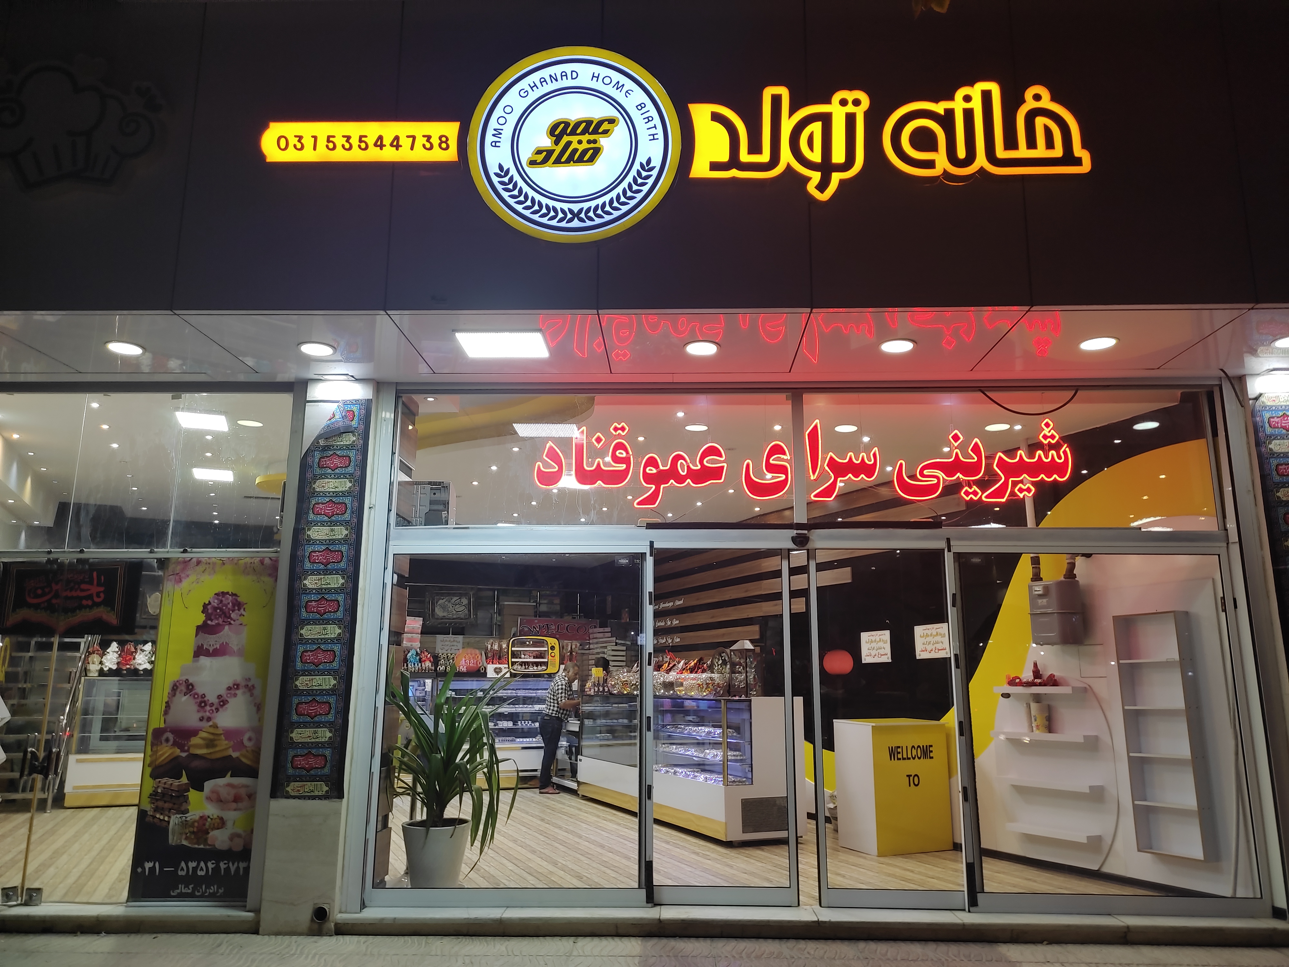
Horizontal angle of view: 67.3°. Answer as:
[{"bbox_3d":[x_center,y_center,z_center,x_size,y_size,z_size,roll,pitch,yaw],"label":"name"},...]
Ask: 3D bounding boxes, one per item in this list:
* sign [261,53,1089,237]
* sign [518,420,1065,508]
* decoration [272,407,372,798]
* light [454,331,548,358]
[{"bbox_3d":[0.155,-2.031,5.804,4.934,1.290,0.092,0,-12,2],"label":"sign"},{"bbox_3d":[1.133,-0.146,6.998,3.869,0.651,0.041,0,-12,2],"label":"sign"},{"bbox_3d":[-2.212,0.736,6.615,0.498,2.721,0.020,0,-12,2],"label":"decoration"},{"bbox_3d":[-0.911,-0.890,6.251,0.556,0.036,0.535,0,-12,2],"label":"light"}]

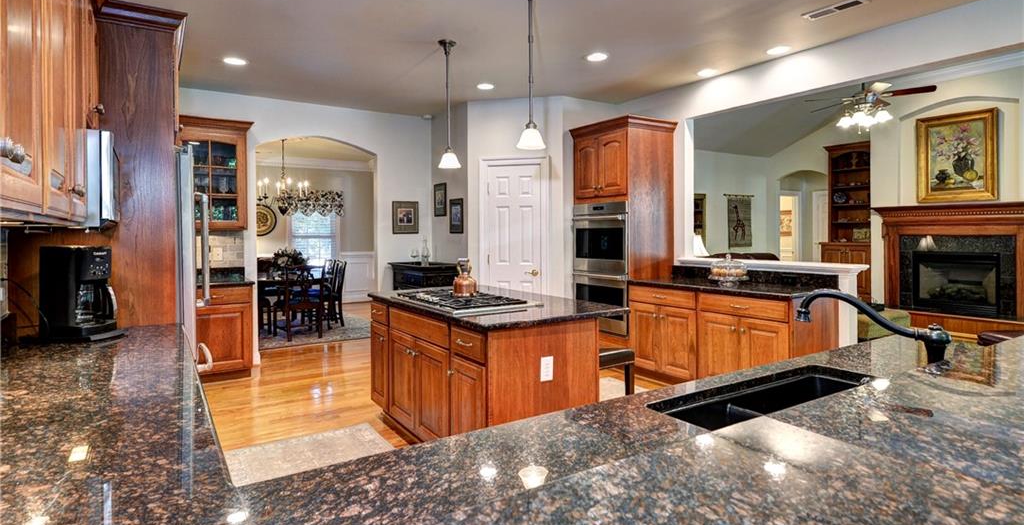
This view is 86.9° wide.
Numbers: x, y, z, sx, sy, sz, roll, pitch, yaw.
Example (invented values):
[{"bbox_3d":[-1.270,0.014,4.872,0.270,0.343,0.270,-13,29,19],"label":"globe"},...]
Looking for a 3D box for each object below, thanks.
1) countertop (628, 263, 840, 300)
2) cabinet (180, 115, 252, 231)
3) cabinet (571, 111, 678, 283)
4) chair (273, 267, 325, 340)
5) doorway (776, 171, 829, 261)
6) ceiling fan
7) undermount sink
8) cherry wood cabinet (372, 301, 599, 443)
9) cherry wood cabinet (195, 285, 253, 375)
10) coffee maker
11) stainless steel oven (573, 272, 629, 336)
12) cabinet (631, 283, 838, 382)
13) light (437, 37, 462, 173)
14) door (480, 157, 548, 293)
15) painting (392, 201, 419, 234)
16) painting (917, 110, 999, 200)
[{"bbox_3d":[1.804,0.153,4.645,0.640,0.150,1.570,-2,3,-33],"label":"countertop"},{"bbox_3d":[-2.816,-0.806,5.102,0.640,1.000,0.370,-2,3,-33],"label":"cabinet"},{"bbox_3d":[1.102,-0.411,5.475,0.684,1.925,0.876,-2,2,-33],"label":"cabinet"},{"bbox_3d":[-2.759,0.508,6.981,0.523,0.934,0.552,-2,2,-33],"label":"chair"},{"bbox_3d":[4.564,-0.272,8.530,0.200,2.350,0.840,-2,3,-33],"label":"doorway"},{"bbox_3d":[3.920,-1.717,6.030,1.320,0.460,1.320,-2,3,-33],"label":"ceiling fan"},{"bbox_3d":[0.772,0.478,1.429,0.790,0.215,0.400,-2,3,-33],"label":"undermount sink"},{"bbox_3d":[-0.262,0.728,3.520,0.735,0.885,1.640,-2,3,-33],"label":"cherry wood cabinet"},{"bbox_3d":[-2.777,0.636,5.032,0.590,0.857,0.600,-2,2,-33],"label":"cherry wood cabinet"},{"bbox_3d":[-1.885,0.131,2.360,0.250,0.376,0.210,1,2,14],"label":"coffee maker"},{"bbox_3d":[1.082,0.374,5.447,0.600,0.581,0.765,-2,2,-33],"label":"stainless steel oven"},{"bbox_3d":[1.756,0.640,4.513,0.629,0.857,1.549,-2,2,-33],"label":"cabinet"},{"bbox_3d":[-0.478,-1.164,4.018,0.171,0.950,0.171,-2,2,-33],"label":"light"},{"bbox_3d":[0.022,0.002,5.620,0.700,2.120,0.090,0,2,12],"label":"door"},{"bbox_3d":[-1.248,-0.525,6.370,0.329,0.387,0.030,-2,2,-33],"label":"painting"},{"bbox_3d":[5.990,-1.415,7.304,0.060,1.195,0.920,-2,2,-33],"label":"painting"}]

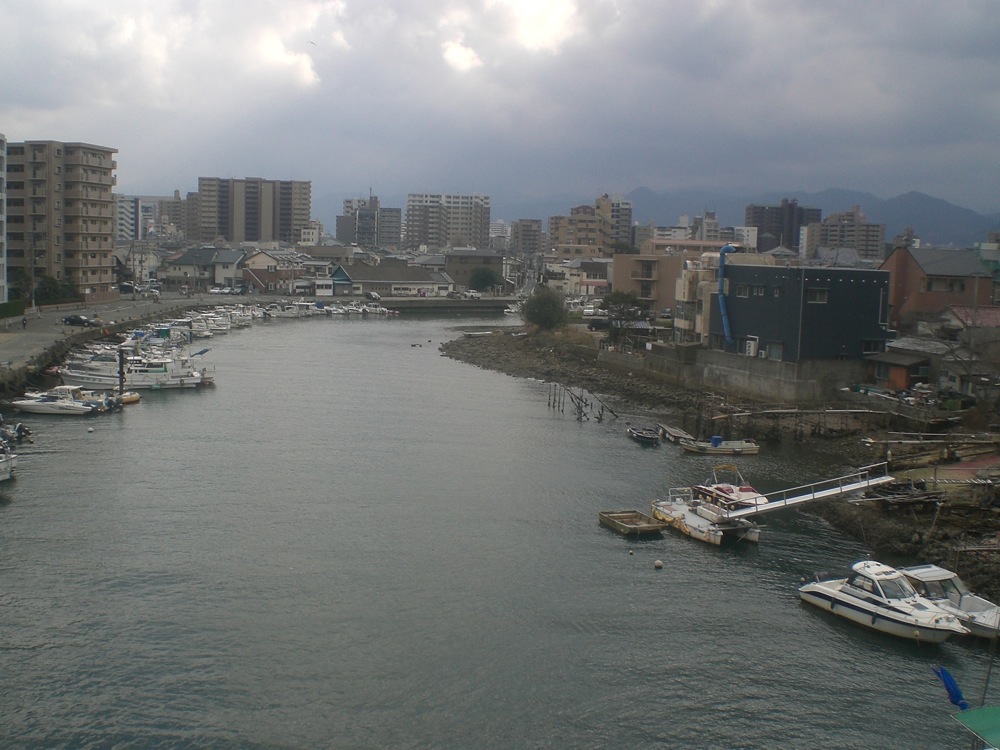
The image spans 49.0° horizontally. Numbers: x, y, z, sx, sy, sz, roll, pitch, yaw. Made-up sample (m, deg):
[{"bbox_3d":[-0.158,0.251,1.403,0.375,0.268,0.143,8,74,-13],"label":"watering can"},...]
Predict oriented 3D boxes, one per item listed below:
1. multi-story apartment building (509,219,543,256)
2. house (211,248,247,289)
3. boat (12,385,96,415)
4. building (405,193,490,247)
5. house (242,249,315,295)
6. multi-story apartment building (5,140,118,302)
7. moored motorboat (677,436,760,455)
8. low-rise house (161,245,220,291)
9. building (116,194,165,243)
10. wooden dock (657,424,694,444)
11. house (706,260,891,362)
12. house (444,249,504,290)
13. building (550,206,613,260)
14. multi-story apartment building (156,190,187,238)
[{"bbox_3d":[17.171,-85.791,725.000,16.500,34.000,14.000,0,6,-12],"label":"multi-story apartment building"},{"bbox_3d":[-59.186,-23.005,242.258,5.310,8.890,6.800,3,7,12],"label":"house"},{"bbox_3d":[-33.833,2.047,83.406,6.000,2.150,2.100,0,7,-12],"label":"boat"},{"bbox_3d":[-29.226,-79.652,617.000,45.500,42.500,14.000,2,6,-1],"label":"building"},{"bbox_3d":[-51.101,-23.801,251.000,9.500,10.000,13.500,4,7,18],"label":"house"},{"bbox_3d":[-76.796,-26.556,191.735,14.610,26.380,10.940,3,7,12],"label":"multi-story apartment building"},{"bbox_3d":[15.151,4.889,76.103,5.600,1.200,1.650,1,7,-10],"label":"moored motorboat"},{"bbox_3d":[-66.507,-22.895,238.847,11.350,8.980,7.300,3,7,12],"label":"low-rise house"},{"bbox_3d":[-185.757,-76.041,565.776,22.000,32.130,16.000,3,7,12],"label":"building"},{"bbox_3d":[12.300,4.173,76.915,1.850,0.550,4.900,1,6,-4],"label":"wooden dock"},{"bbox_3d":[29.517,-6.382,109.041,10.600,8.680,14.020,-1,7,-25],"label":"house"},{"bbox_3d":[-6.976,-27.007,289.000,14.600,10.800,10.000,2,6,-1],"label":"house"},{"bbox_3d":[26.089,-40.212,343.000,14.500,27.300,12.000,4,7,18],"label":"building"},{"bbox_3d":[-237.828,-108.534,796.000,19.000,48.000,14.000,-1,7,-27],"label":"multi-story apartment building"}]

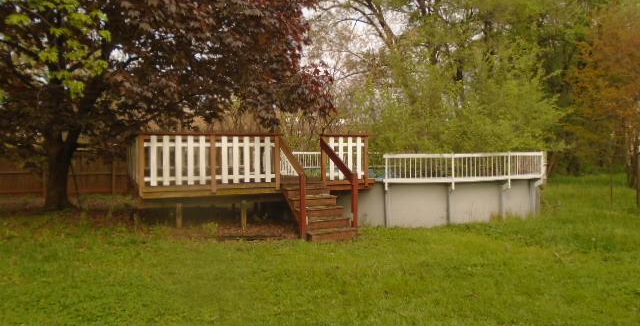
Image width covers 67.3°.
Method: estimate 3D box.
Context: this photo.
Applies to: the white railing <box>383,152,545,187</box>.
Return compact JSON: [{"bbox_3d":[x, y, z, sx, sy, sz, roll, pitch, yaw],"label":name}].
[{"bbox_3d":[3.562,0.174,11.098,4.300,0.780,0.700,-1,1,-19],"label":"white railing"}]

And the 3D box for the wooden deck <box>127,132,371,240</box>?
[{"bbox_3d":[-1.956,0.398,11.562,4.777,2.049,6.501,-1,1,-24],"label":"wooden deck"}]

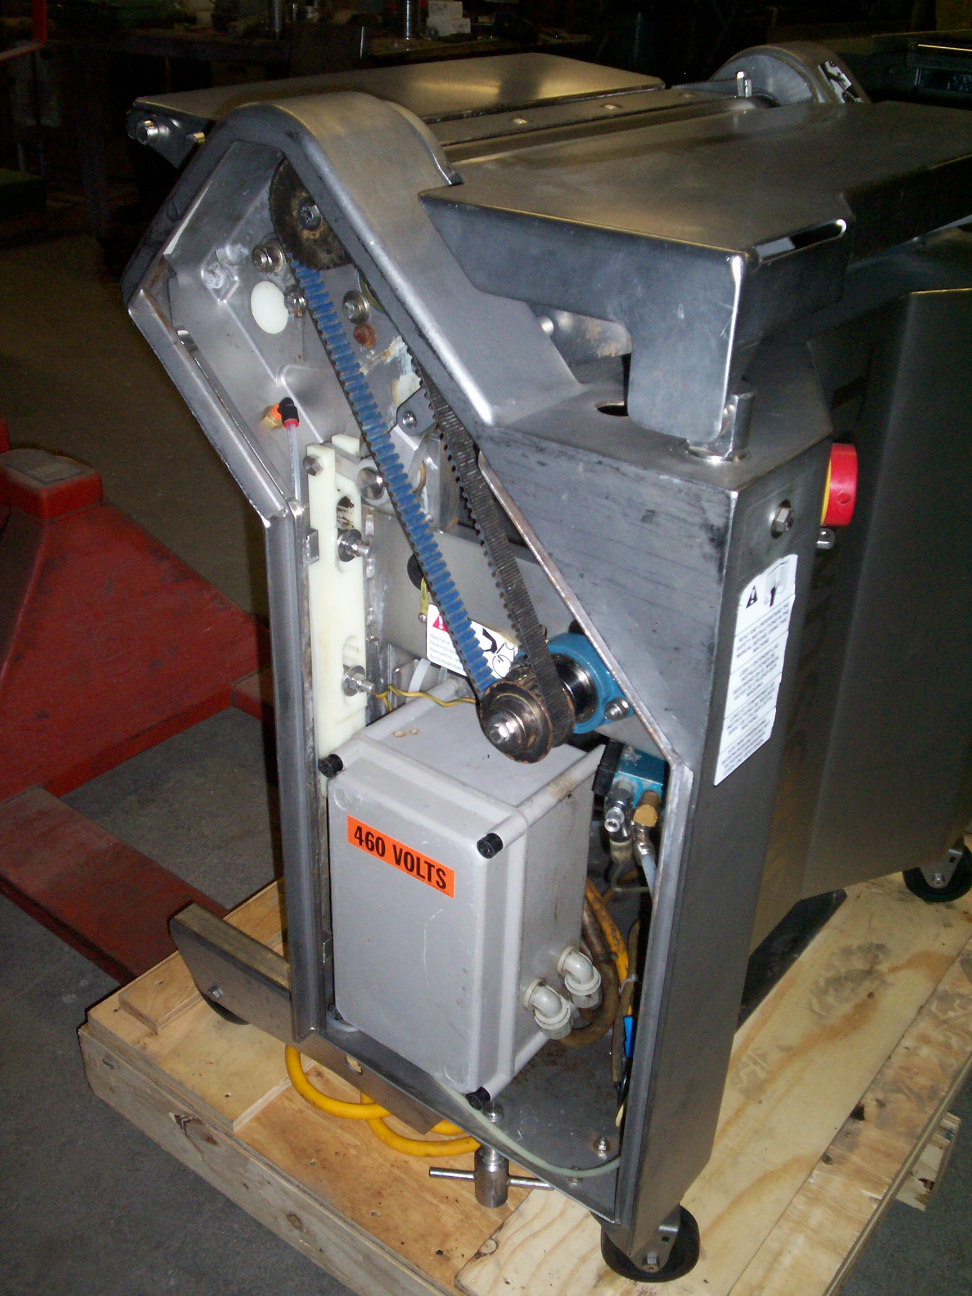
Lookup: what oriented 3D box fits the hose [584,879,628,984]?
[{"bbox_3d":[0.108,0.252,1.201,0.048,0.095,0.035,22,35,31],"label":"hose"}]

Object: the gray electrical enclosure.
[{"bbox_3d":[-0.019,0.213,1.187,0.181,0.288,0.166,22,36,31],"label":"gray electrical enclosure"}]

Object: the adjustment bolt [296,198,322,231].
[{"bbox_3d":[-0.123,-0.301,0.936,0.021,0.021,0.012,22,36,31],"label":"adjustment bolt"}]

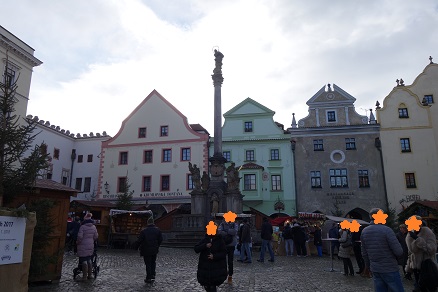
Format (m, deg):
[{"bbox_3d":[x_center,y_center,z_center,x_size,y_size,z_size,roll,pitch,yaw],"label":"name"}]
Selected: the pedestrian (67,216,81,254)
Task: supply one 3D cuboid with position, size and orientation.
[{"bbox_3d":[-6.864,4.290,16.350,0.550,1.774,0.450,-3,-14,11],"label":"pedestrian"}]

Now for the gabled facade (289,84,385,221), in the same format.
[{"bbox_3d":[10.915,1.458,31.530,8.030,14.890,1.500,-2,-14,8],"label":"gabled facade"}]

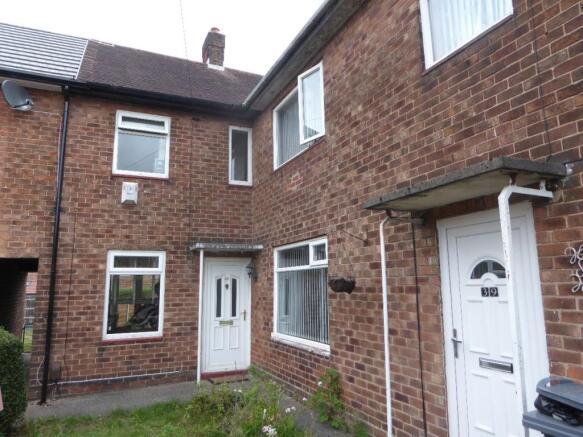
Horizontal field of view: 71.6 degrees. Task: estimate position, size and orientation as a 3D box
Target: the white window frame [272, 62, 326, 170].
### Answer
[{"bbox_3d":[0.051,-1.563,6.537,0.170,1.151,1.774,4,-11,-26],"label":"white window frame"}]

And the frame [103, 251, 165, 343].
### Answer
[{"bbox_3d":[-2.684,1.304,6.958,0.950,1.500,0.100,4,-11,-26],"label":"frame"}]

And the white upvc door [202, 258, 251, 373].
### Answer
[{"bbox_3d":[-1.212,1.810,7.647,0.946,2.126,0.090,4,-11,-26],"label":"white upvc door"}]

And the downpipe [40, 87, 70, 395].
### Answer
[{"bbox_3d":[-3.778,0.260,6.496,0.074,5.113,0.100,4,-11,-26],"label":"downpipe"}]

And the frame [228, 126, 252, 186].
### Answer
[{"bbox_3d":[-1.042,-1.269,8.226,0.495,1.235,0.100,4,-11,-26],"label":"frame"}]

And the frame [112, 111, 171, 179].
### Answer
[{"bbox_3d":[-2.726,-1.346,7.408,0.966,1.215,0.100,4,-11,-26],"label":"frame"}]

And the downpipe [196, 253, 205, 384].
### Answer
[{"bbox_3d":[-1.578,1.657,6.995,0.068,2.279,0.060,4,-11,-26],"label":"downpipe"}]

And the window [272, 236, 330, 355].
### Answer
[{"bbox_3d":[0.102,1.142,6.161,0.120,1.506,1.812,4,-11,-26],"label":"window"}]

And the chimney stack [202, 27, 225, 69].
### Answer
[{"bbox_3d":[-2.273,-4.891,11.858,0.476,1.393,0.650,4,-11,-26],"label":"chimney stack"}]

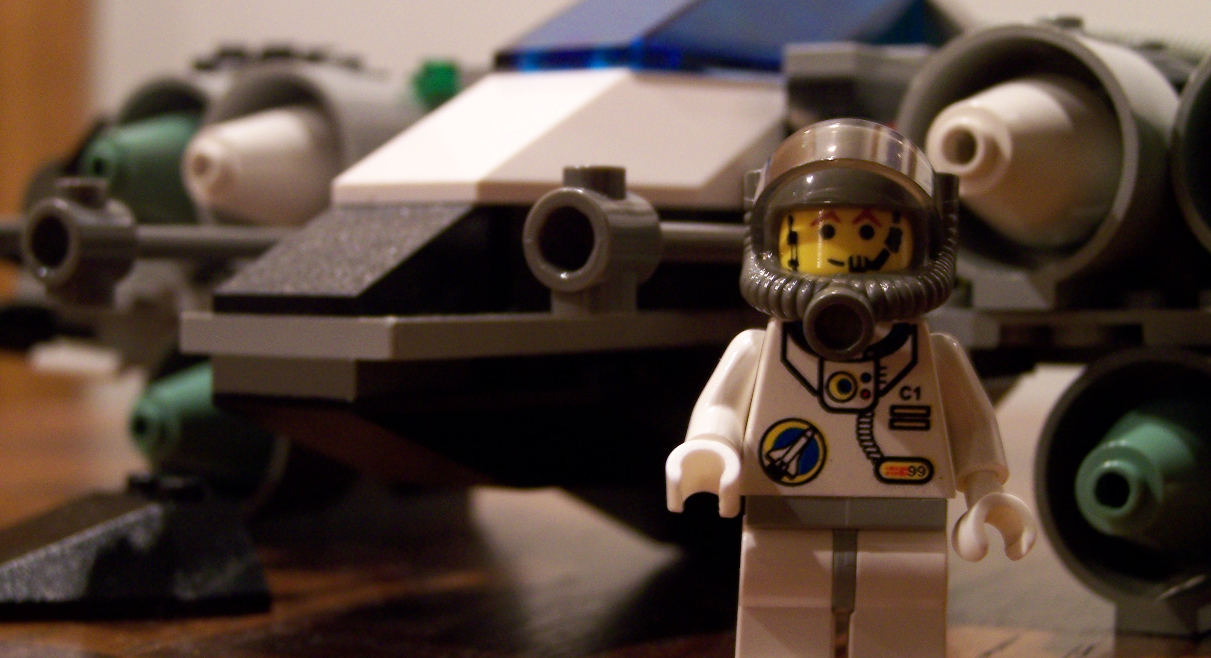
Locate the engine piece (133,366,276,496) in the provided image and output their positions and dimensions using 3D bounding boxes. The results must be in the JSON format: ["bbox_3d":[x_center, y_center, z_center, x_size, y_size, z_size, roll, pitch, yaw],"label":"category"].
[{"bbox_3d":[-0.046,0.011,0.270,0.016,0.016,0.021,2,3,34],"label":"engine piece"}]

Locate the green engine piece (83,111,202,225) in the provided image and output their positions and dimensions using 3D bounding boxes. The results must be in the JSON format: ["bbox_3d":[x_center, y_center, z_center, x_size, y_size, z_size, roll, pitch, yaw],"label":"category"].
[{"bbox_3d":[-0.053,-0.019,0.278,0.016,0.016,0.021,2,3,34],"label":"green engine piece"}]

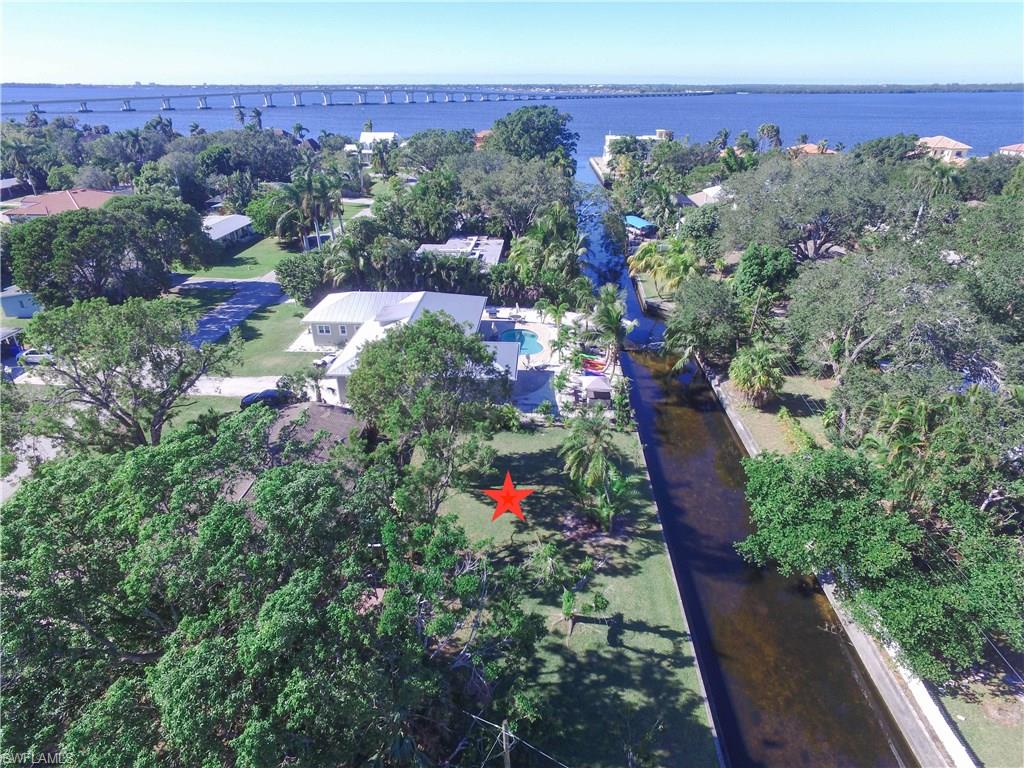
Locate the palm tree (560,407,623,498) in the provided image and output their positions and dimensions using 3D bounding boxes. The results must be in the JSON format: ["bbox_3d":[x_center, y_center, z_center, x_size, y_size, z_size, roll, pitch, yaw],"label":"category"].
[{"bbox_3d":[5.400,5.238,40.435,4.300,7.100,4.300,1,27,3],"label":"palm tree"}]

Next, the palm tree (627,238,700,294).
[{"bbox_3d":[20.300,-15.507,80.707,8.900,7.700,8.400,1,27,3],"label":"palm tree"}]

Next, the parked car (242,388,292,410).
[{"bbox_3d":[-21.900,1.393,53.837,4.700,1.500,1.850,0,27,0],"label":"parked car"}]

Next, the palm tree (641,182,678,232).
[{"bbox_3d":[28.400,-32.767,112.407,6.200,9.000,6.200,0,27,0],"label":"palm tree"}]

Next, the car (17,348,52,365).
[{"bbox_3d":[-50.450,-3.113,63.108,4.400,1.500,1.800,0,27,0],"label":"car"}]

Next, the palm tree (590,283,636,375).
[{"bbox_3d":[9.900,-5.361,58.807,4.800,9.000,4.800,0,27,0],"label":"palm tree"}]

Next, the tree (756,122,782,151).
[{"bbox_3d":[87.000,-79.065,197.679,6.500,13.800,6.000,0,27,0],"label":"tree"}]

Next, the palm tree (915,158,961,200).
[{"bbox_3d":[75.600,-32.419,106.890,8.200,14.200,8.000,1,27,3],"label":"palm tree"}]

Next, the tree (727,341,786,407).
[{"bbox_3d":[22.200,-0.974,53.413,4.700,6.100,4.700,0,27,0],"label":"tree"}]

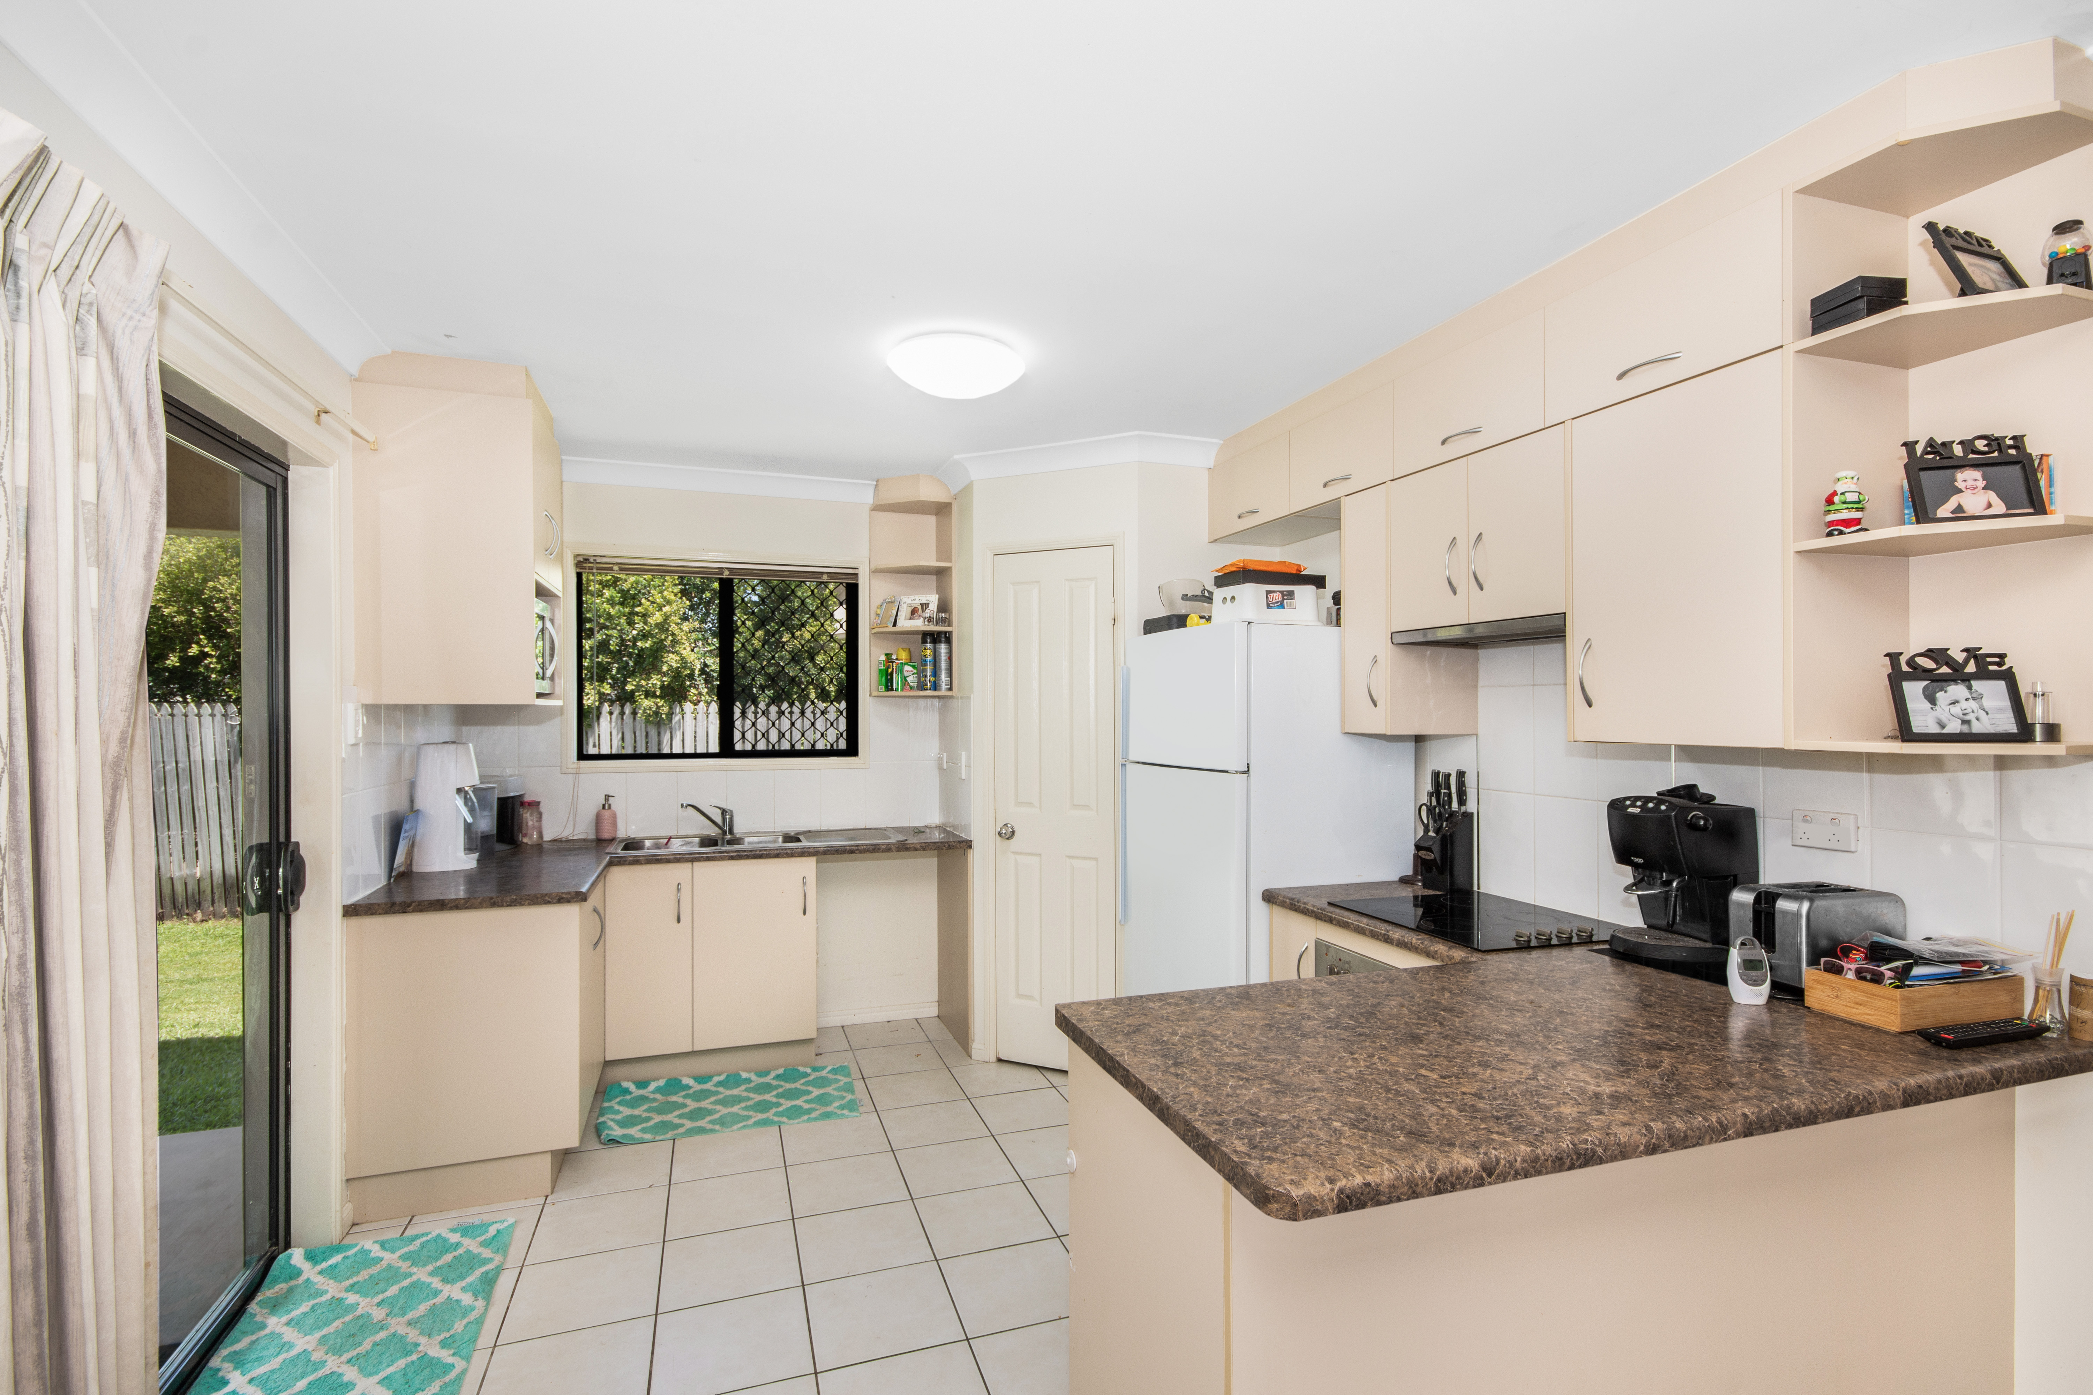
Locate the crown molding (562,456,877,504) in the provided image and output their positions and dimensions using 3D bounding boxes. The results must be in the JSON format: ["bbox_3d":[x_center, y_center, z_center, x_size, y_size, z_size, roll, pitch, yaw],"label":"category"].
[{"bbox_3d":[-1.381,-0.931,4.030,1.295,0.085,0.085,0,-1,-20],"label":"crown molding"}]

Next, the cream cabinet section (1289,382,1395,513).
[{"bbox_3d":[1.063,-0.761,2.956,0.324,0.284,0.511,0,-1,-19],"label":"cream cabinet section"}]

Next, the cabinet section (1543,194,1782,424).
[{"bbox_3d":[1.404,-0.773,1.984,0.324,0.284,0.514,0,-1,-19],"label":"cabinet section"}]

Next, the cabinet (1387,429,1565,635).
[{"bbox_3d":[1.251,-0.409,2.474,0.325,0.450,0.600,0,-1,-19],"label":"cabinet"}]

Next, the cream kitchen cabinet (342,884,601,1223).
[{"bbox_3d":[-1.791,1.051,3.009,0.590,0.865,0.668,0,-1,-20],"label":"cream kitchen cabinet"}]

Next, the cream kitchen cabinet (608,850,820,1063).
[{"bbox_3d":[-1.353,0.991,3.801,0.765,0.730,0.490,0,-1,-20],"label":"cream kitchen cabinet"}]

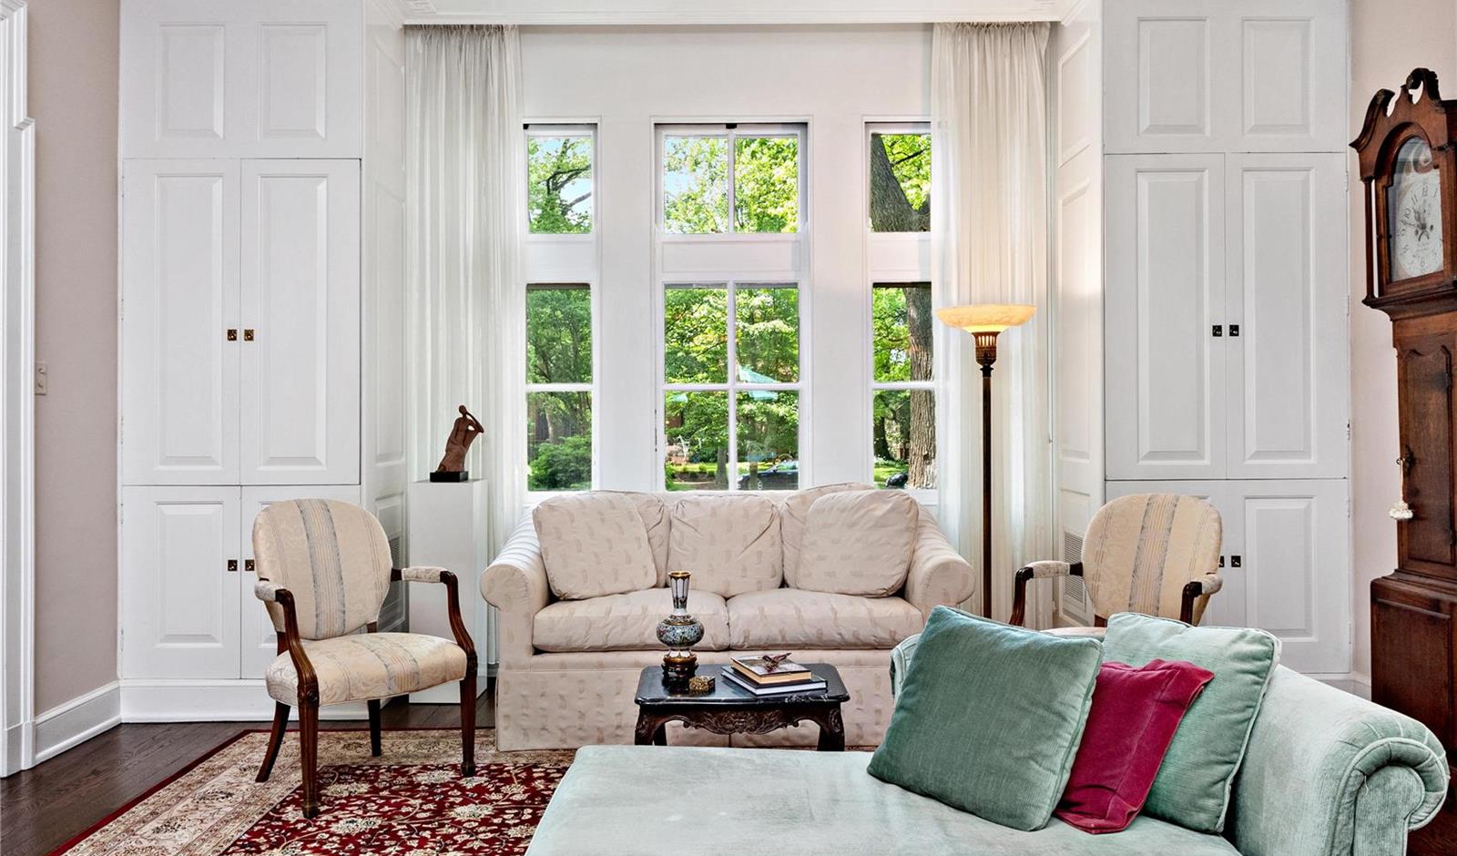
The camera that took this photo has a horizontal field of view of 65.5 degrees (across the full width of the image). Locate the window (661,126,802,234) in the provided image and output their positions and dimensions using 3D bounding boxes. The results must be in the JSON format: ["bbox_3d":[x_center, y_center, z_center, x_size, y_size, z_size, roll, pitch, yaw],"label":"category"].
[{"bbox_3d":[0.016,-1.190,5.450,0.696,0.531,0.090,0,0,0],"label":"window"}]

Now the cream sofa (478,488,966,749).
[{"bbox_3d":[0.000,0.722,4.616,1.808,0.919,0.939,0,0,-1],"label":"cream sofa"}]

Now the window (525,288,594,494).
[{"bbox_3d":[-0.813,-0.194,5.450,0.329,1.002,0.090,0,0,0],"label":"window"}]

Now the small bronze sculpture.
[{"bbox_3d":[-1.200,0.068,5.020,0.225,0.335,0.130,0,0,0],"label":"small bronze sculpture"}]

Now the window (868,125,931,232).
[{"bbox_3d":[0.832,-1.199,5.450,0.323,0.525,0.090,0,0,0],"label":"window"}]

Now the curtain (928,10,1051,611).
[{"bbox_3d":[1.228,-0.402,5.270,0.567,2.970,0.150,0,0,0],"label":"curtain"}]

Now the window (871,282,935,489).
[{"bbox_3d":[0.846,-0.200,5.450,0.329,1.002,0.090,0,0,0],"label":"window"}]

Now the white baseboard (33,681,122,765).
[{"bbox_3d":[-2.426,1.097,4.242,0.025,0.182,0.555,0,0,0],"label":"white baseboard"}]

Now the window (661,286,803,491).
[{"bbox_3d":[0.019,-0.197,5.450,0.679,0.996,0.090,0,0,0],"label":"window"}]

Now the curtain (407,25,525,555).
[{"bbox_3d":[-1.205,-0.382,5.202,0.545,2.959,0.141,0,0,0],"label":"curtain"}]

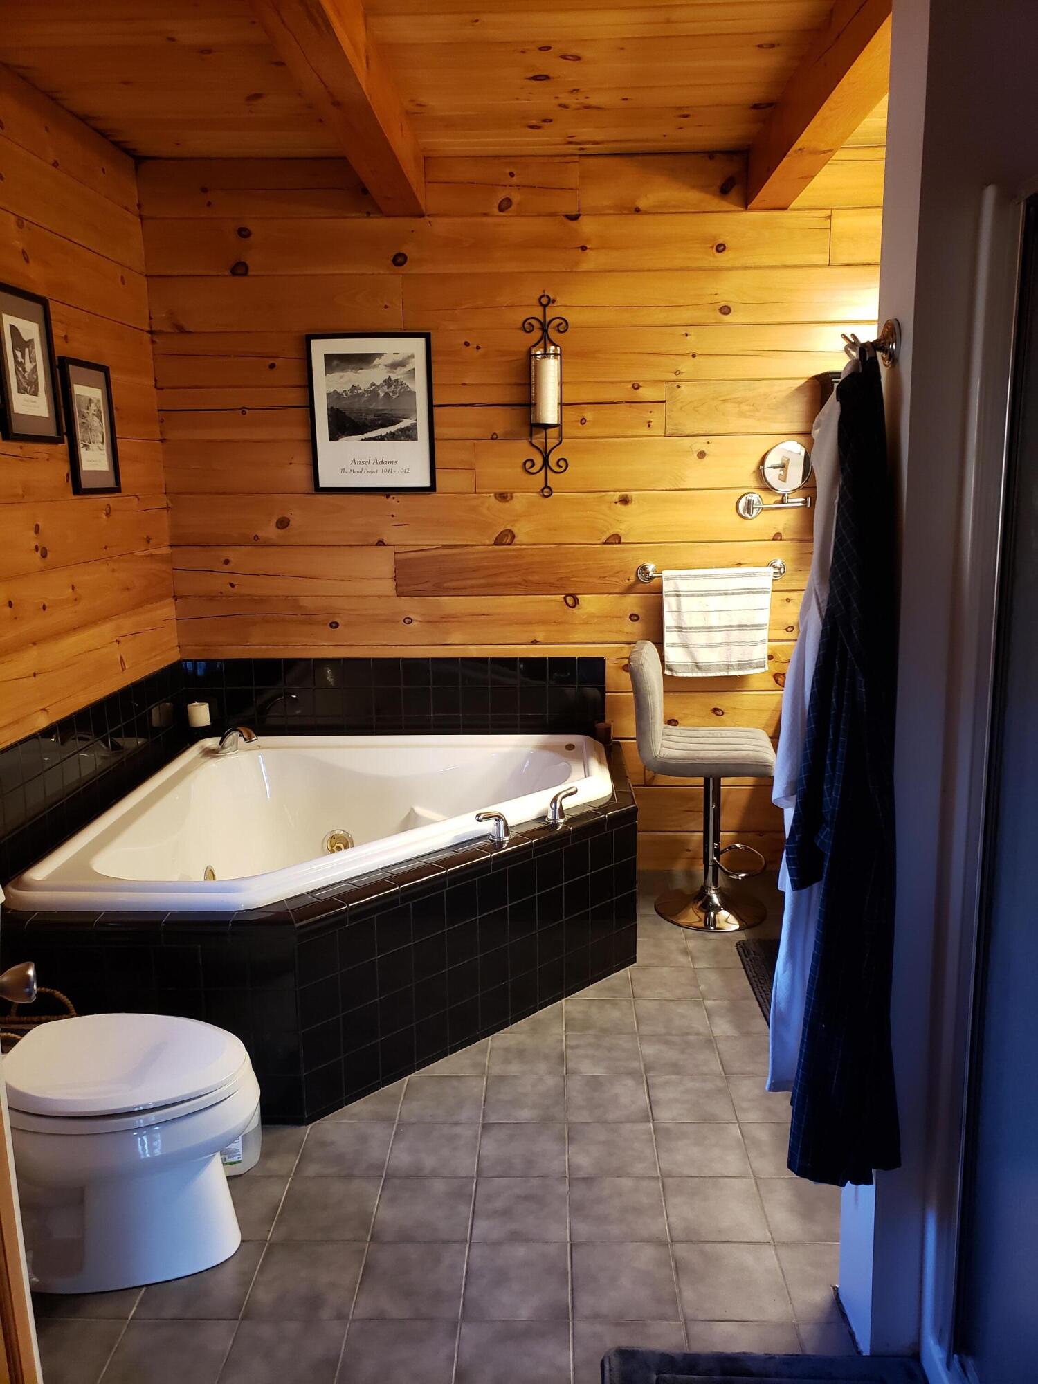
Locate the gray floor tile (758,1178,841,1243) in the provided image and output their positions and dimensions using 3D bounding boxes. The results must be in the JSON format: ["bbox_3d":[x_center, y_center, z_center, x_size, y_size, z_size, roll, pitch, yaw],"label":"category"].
[{"bbox_3d":[0.602,1.067,2.137,0.197,0.010,0.197,-1,11,2],"label":"gray floor tile"}]

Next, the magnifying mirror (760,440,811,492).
[{"bbox_3d":[0.912,-0.766,3.543,0.180,0.180,0.035,-2,15,-5],"label":"magnifying mirror"}]

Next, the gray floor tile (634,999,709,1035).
[{"bbox_3d":[0.430,0.917,2.923,0.198,0.010,0.197,-1,11,2],"label":"gray floor tile"}]

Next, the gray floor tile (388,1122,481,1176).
[{"bbox_3d":[-0.193,1.056,2.392,0.200,0.010,0.199,-1,11,2],"label":"gray floor tile"}]

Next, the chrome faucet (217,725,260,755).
[{"bbox_3d":[-1.021,0.175,3.761,0.055,0.090,0.190,-12,15,-42],"label":"chrome faucet"}]

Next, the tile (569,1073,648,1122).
[{"bbox_3d":[0.219,1.010,2.573,0.200,0.010,0.199,-1,11,2],"label":"tile"}]

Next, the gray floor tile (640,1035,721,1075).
[{"bbox_3d":[0.428,0.968,2.761,0.200,0.010,0.199,-1,11,2],"label":"gray floor tile"}]

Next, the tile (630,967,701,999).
[{"bbox_3d":[0.434,0.877,3.115,0.197,0.010,0.197,-1,11,2],"label":"tile"}]

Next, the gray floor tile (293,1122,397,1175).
[{"bbox_3d":[-0.396,1.059,2.400,0.200,0.010,0.199,-1,11,2],"label":"gray floor tile"}]

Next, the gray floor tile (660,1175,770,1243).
[{"bbox_3d":[0.405,1.073,2.149,0.198,0.010,0.197,-1,11,2],"label":"gray floor tile"}]

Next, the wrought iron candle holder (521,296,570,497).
[{"bbox_3d":[0.094,-1.032,3.628,0.162,0.686,0.120,-1,11,2],"label":"wrought iron candle holder"}]

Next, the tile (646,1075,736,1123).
[{"bbox_3d":[0.422,1.007,2.566,0.200,0.010,0.199,-1,11,2],"label":"tile"}]

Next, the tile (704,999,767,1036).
[{"bbox_3d":[0.638,0.925,2.948,0.200,0.010,0.199,-1,11,2],"label":"tile"}]

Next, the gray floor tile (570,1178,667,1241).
[{"bbox_3d":[0.203,1.073,2.151,0.197,0.010,0.197,-1,11,2],"label":"gray floor tile"}]

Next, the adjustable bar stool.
[{"bbox_3d":[0.629,0.297,3.538,0.495,0.955,0.420,1,12,10],"label":"adjustable bar stool"}]

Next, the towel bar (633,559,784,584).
[{"bbox_3d":[0.691,-0.435,3.750,0.533,0.070,0.080,-1,11,2],"label":"towel bar"}]

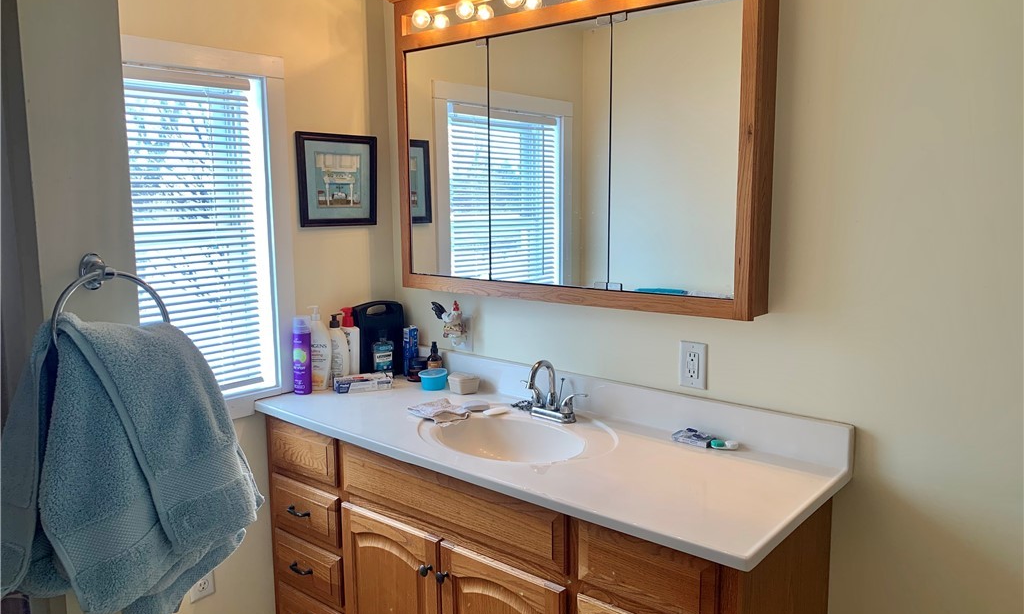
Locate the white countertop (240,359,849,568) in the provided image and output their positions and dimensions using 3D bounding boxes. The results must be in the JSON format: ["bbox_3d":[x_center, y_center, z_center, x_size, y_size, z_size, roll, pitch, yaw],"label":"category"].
[{"bbox_3d":[-0.002,0.286,1.980,1.525,0.122,0.550,7,11,40],"label":"white countertop"}]

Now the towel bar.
[{"bbox_3d":[-0.510,0.017,0.964,0.068,0.168,0.148,7,11,40],"label":"towel bar"}]

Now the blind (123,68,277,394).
[{"bbox_3d":[-0.946,-0.172,2.012,0.040,0.890,0.645,7,11,40],"label":"blind"}]

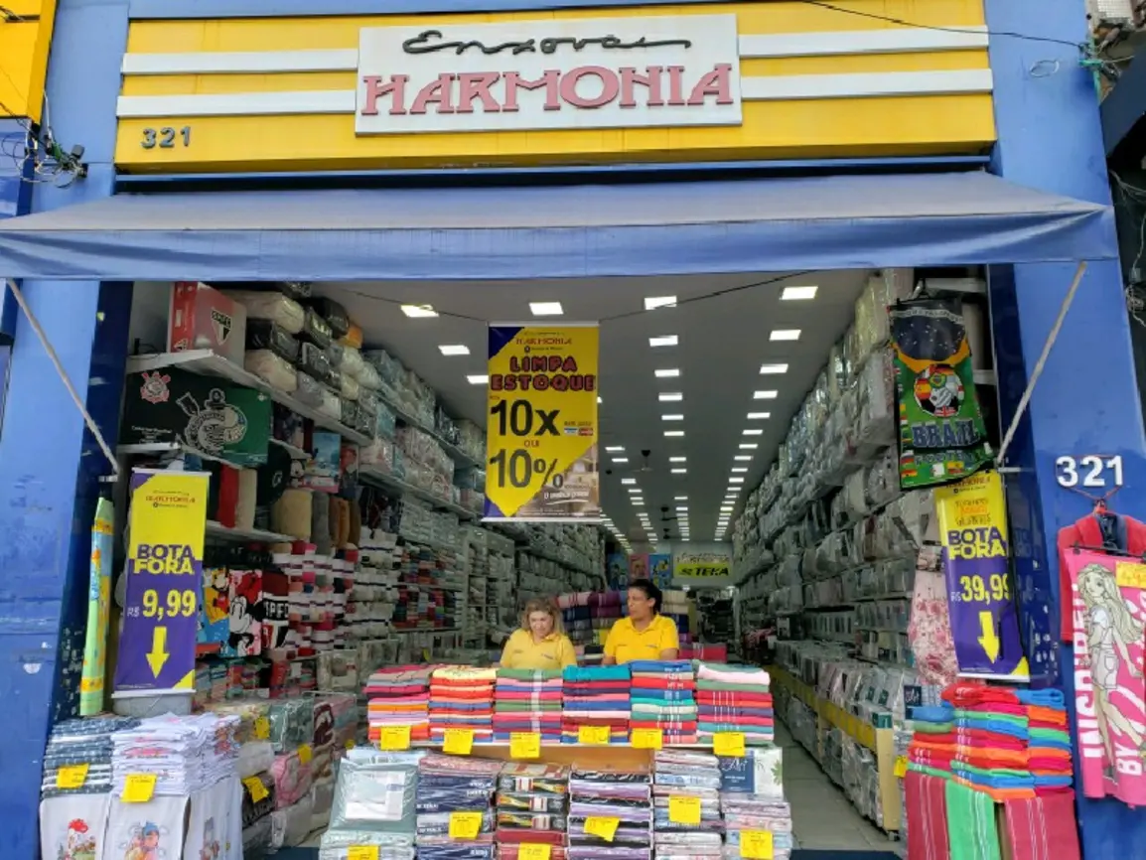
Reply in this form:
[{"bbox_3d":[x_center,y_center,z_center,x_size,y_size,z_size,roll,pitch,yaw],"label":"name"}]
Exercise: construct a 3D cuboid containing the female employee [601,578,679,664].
[{"bbox_3d":[0.441,1.744,5.257,0.500,1.640,0.360,-2,-12,8],"label":"female employee"}]

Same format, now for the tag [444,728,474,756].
[{"bbox_3d":[-0.609,1.653,4.570,0.155,0.128,0.010,4,-12,3],"label":"tag"}]

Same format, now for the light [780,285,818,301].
[{"bbox_3d":[2.019,-1.222,7.687,0.300,0.030,0.300,-2,-12,8],"label":"light"}]

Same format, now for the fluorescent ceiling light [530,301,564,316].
[{"bbox_3d":[-0.243,-1.126,8.022,0.300,0.030,0.300,-2,-12,8],"label":"fluorescent ceiling light"}]

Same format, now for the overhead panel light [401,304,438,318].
[{"bbox_3d":[-1.425,-1.107,8.046,0.300,0.030,0.300,-2,-12,8],"label":"overhead panel light"}]

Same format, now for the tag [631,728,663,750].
[{"bbox_3d":[0.393,1.639,4.570,0.158,0.112,0.010,0,-12,2],"label":"tag"}]

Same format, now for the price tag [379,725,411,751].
[{"bbox_3d":[-0.938,1.637,4.570,0.157,0.122,0.010,0,-12,2],"label":"price tag"}]

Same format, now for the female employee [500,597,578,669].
[{"bbox_3d":[-0.213,1.804,5.193,0.500,1.560,0.380,-2,-12,8],"label":"female employee"}]

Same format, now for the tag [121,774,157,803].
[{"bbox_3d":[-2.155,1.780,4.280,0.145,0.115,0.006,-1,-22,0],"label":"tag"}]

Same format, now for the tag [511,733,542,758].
[{"bbox_3d":[-0.252,1.674,4.570,0.157,0.130,0.010,0,-12,2],"label":"tag"}]

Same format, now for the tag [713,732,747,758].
[{"bbox_3d":[0.764,1.535,4.200,0.150,0.108,0.006,-2,-12,5],"label":"tag"}]

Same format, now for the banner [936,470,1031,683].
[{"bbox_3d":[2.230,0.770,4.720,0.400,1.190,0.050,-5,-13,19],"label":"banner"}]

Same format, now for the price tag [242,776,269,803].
[{"bbox_3d":[-1.861,2.112,5.050,0.012,0.130,0.150,-34,-13,23],"label":"price tag"}]

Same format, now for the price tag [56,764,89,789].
[{"bbox_3d":[-2.517,1.743,4.330,0.148,0.108,0.006,-1,-22,0],"label":"price tag"}]

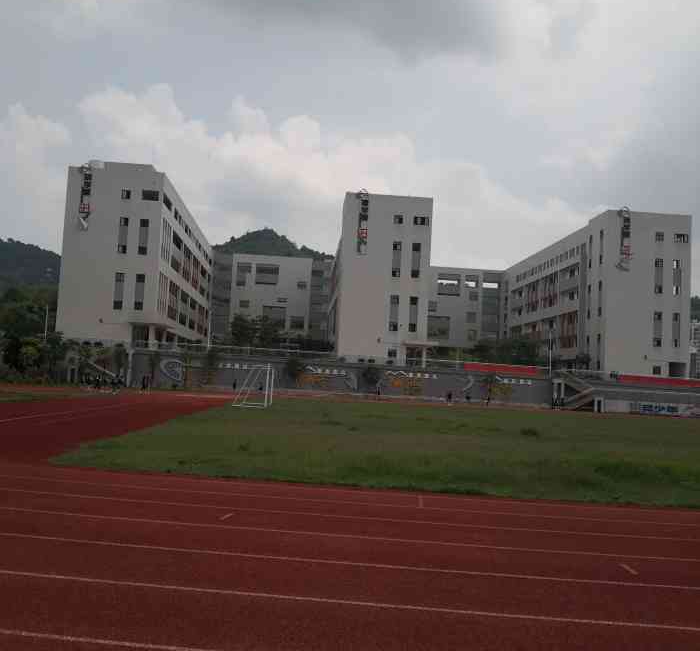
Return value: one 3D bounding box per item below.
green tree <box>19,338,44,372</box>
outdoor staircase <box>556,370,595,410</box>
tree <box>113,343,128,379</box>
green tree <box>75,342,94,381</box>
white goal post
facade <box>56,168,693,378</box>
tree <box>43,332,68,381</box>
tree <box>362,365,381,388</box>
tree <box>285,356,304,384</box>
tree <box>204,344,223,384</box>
[{"bbox_3d":[-37.114,3.517,84.515,2.509,4.249,2.509,3,-5,-4],"label":"green tree"},{"bbox_3d":[25.441,7.189,81.749,4.381,4.393,3.400,3,-5,-4],"label":"outdoor staircase"},{"bbox_3d":[-25.947,4.169,82.261,1.628,4.269,1.628,3,-5,-4],"label":"tree"},{"bbox_3d":[-29.907,4.055,81.981,2.028,4.506,2.028,3,-5,-4],"label":"green tree"},{"bbox_3d":[-5.865,3.635,44.676,2.000,2.500,7.500,3,-5,-4],"label":"white goal post"},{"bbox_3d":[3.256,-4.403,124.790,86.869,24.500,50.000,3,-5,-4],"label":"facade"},{"bbox_3d":[-33.495,3.412,82.776,2.661,5.459,2.661,3,-5,-4],"label":"tree"},{"bbox_3d":[2.453,5.929,83.189,1.852,2.715,1.852,3,-5,-4],"label":"tree"},{"bbox_3d":[-6.306,5.095,82.615,2.043,3.379,2.043,3,-5,-4],"label":"tree"},{"bbox_3d":[-15.382,4.282,82.017,1.826,4.508,1.826,3,-5,-4],"label":"tree"}]

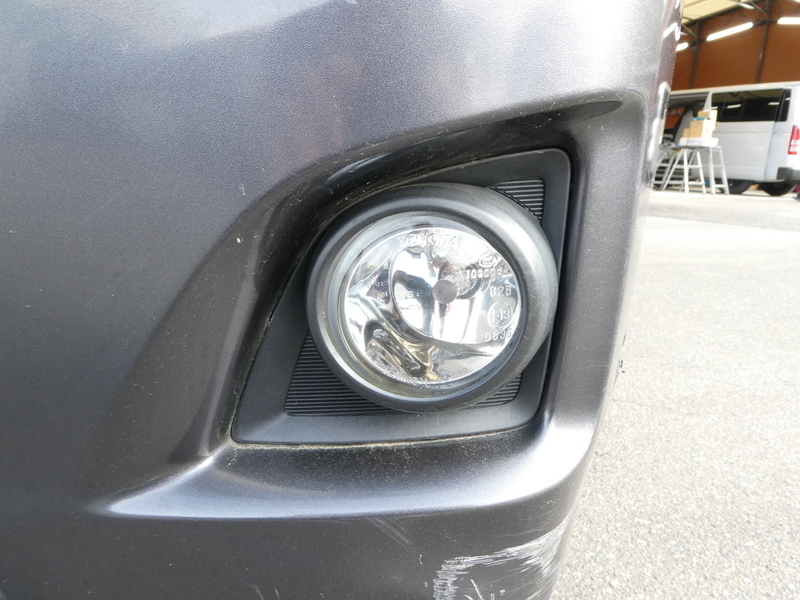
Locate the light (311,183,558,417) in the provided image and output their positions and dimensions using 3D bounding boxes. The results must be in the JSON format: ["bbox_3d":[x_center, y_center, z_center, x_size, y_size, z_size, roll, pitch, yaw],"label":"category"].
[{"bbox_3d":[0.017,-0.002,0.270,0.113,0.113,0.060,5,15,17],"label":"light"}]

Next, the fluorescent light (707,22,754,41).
[{"bbox_3d":[9.116,-7.392,15.300,0.170,0.120,1.230,-9,10,-32],"label":"fluorescent light"}]

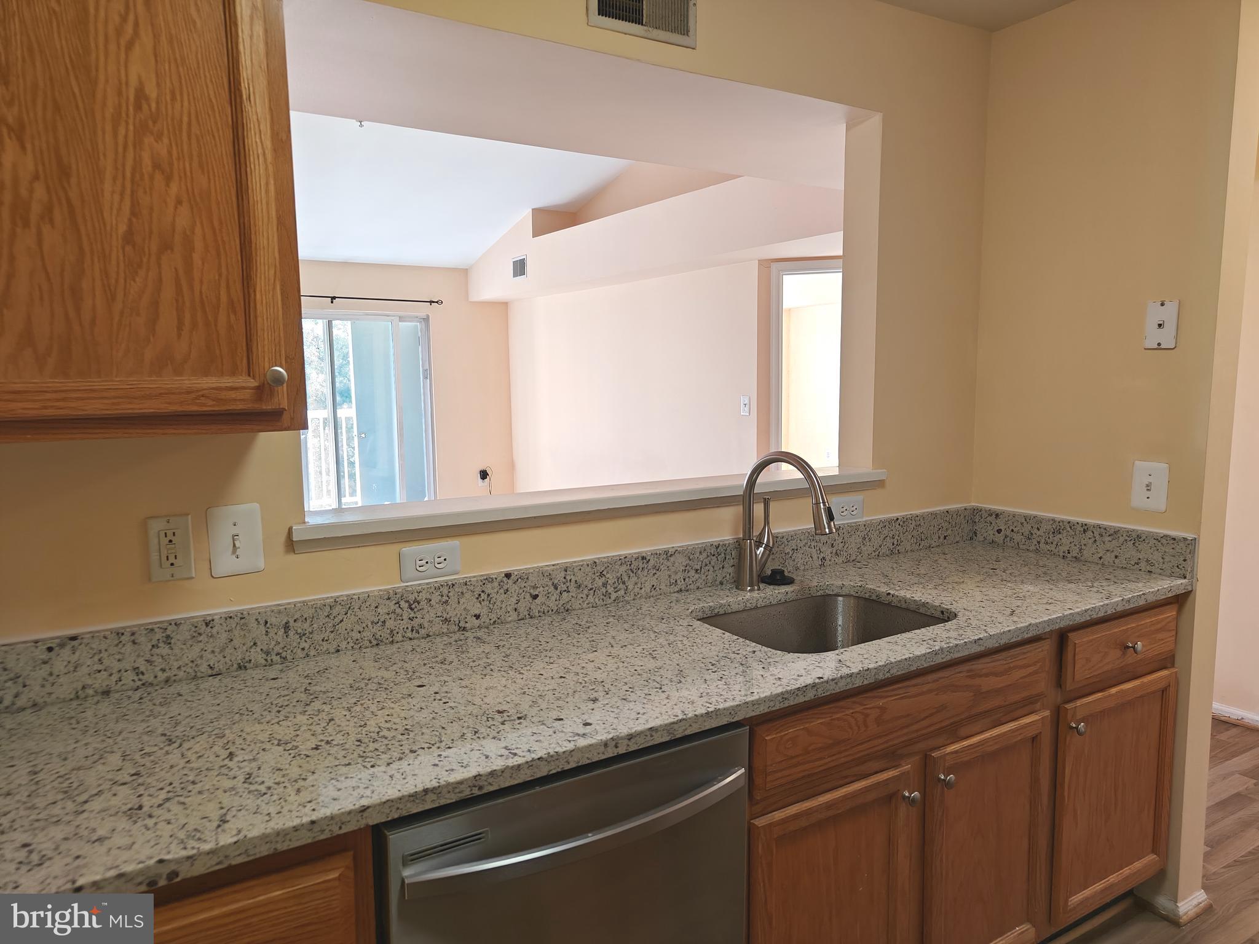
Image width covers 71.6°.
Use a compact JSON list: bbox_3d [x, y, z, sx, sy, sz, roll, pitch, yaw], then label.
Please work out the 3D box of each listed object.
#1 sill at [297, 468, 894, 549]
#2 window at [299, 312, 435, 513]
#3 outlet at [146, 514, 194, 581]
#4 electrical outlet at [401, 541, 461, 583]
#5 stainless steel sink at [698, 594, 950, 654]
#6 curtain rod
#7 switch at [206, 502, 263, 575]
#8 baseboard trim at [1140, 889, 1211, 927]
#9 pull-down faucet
[{"bbox_3d":[-0.001,0.065,2.086,1.569,0.055,0.206,-5,7,-32],"label":"sill"},{"bbox_3d":[-2.542,-0.357,7.551,1.680,2.010,0.120,-5,7,-32],"label":"window"},{"bbox_3d":[-0.804,0.135,1.531,0.070,0.114,0.010,-5,7,-32],"label":"outlet"},{"bbox_3d":[-0.406,0.185,1.789,0.122,0.071,0.010,-5,7,-32],"label":"electrical outlet"},{"bbox_3d":[0.424,0.433,1.925,0.546,0.205,0.418,-5,7,-32],"label":"stainless steel sink"},{"bbox_3d":[-2.513,-1.467,7.362,1.980,0.055,0.090,-5,7,-32],"label":"curtain rod"},{"bbox_3d":[-0.713,0.125,1.585,0.088,0.126,0.016,-5,7,-32],"label":"switch"},{"bbox_3d":[1.460,1.137,2.346,0.175,0.056,0.130,-5,7,-32],"label":"baseboard trim"},{"bbox_3d":[0.382,0.123,2.063,0.102,0.342,0.273,-6,8,-40],"label":"pull-down faucet"}]

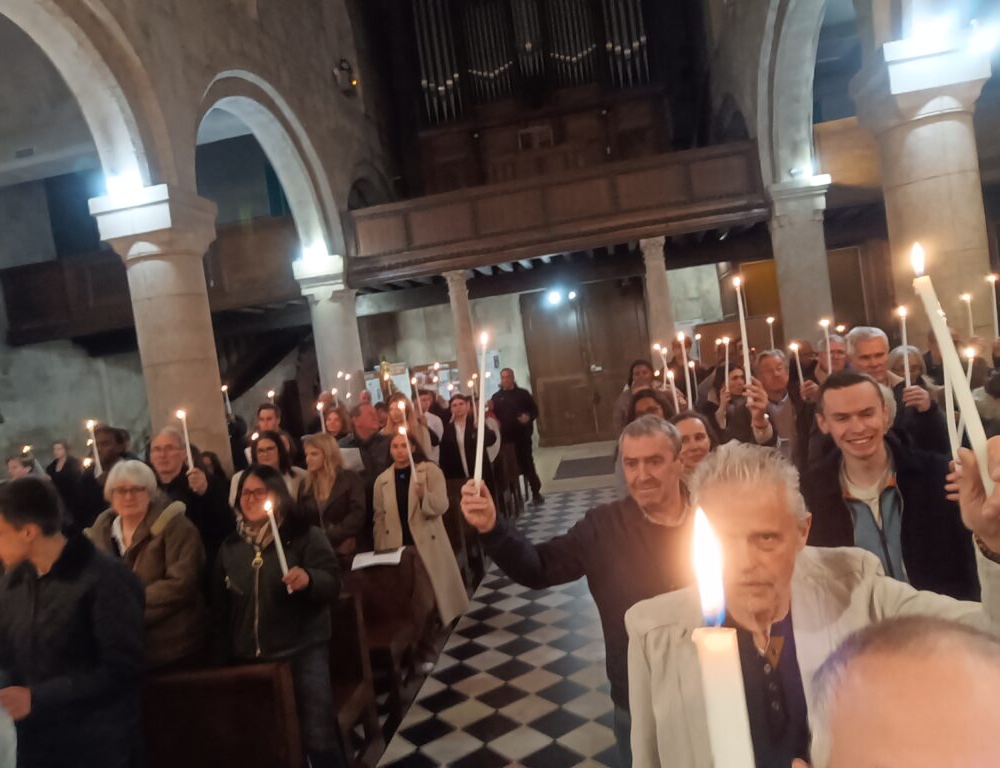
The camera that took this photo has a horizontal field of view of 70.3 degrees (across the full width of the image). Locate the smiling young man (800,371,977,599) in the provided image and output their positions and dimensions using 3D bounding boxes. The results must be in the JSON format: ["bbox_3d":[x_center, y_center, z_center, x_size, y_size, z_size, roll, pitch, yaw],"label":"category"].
[{"bbox_3d":[1.195,0.809,2.092,0.550,1.720,0.420,-8,2,20],"label":"smiling young man"}]

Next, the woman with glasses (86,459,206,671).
[{"bbox_3d":[-1.558,1.157,3.221,0.550,1.650,0.400,-8,1,5],"label":"woman with glasses"}]

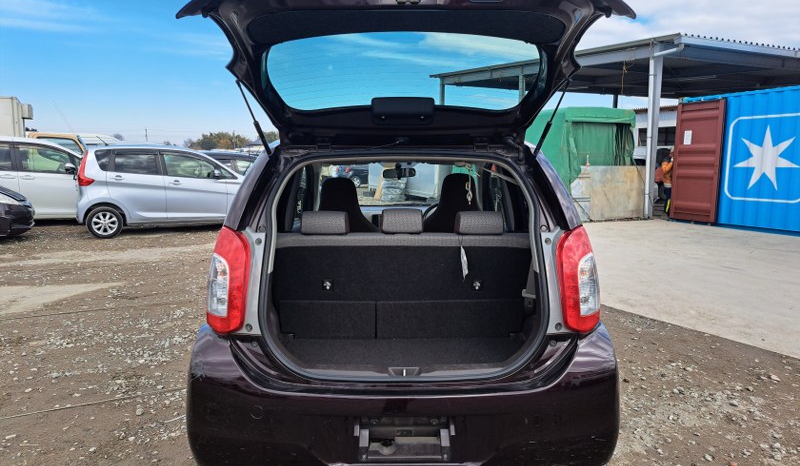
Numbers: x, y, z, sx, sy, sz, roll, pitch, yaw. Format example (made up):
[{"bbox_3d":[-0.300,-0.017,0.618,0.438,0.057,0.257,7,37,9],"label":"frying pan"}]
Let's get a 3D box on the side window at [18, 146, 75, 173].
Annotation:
[{"bbox_3d":[-7.084,-1.461,11.100,1.020,0.530,0.120,-2,8,-16],"label":"side window"}]

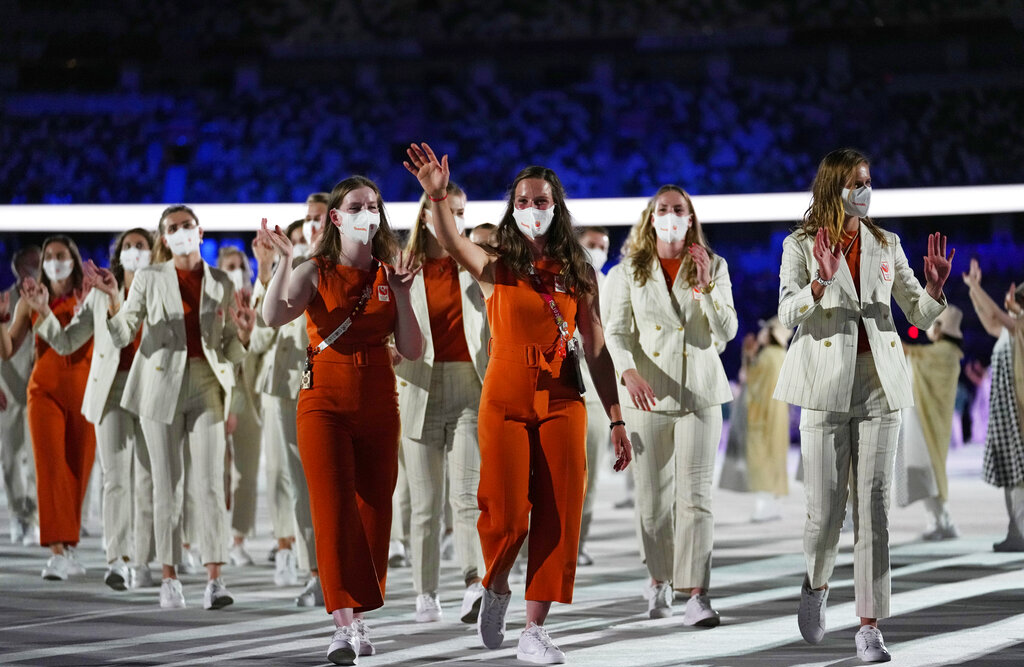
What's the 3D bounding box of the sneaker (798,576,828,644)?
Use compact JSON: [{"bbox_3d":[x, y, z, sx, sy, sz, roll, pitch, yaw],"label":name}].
[{"bbox_3d":[1.104,1.016,12.950,0.103,0.280,0.118,-1,-45,8],"label":"sneaker"}]

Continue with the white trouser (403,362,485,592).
[{"bbox_3d":[-0.273,0.596,14.600,0.360,0.950,0.400,0,-1,-6],"label":"white trouser"}]

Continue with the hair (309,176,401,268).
[{"bbox_3d":[-0.559,-0.398,12.520,0.270,0.315,0.240,0,-1,-20],"label":"hair"}]

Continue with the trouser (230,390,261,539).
[{"bbox_3d":[-1.563,0.685,19.800,0.380,0.930,0.420,0,-1,-8],"label":"trouser"}]

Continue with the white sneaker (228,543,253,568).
[{"bbox_3d":[-1.476,1.209,19.250,0.105,0.115,0.280,0,-1,-20],"label":"white sneaker"}]

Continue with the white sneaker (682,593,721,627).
[{"bbox_3d":[0.770,1.119,14.330,0.100,0.115,0.270,0,-11,-19],"label":"white sneaker"}]

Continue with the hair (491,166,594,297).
[{"bbox_3d":[0.107,-0.369,12.760,0.360,0.460,0.270,0,-1,-2],"label":"hair"}]

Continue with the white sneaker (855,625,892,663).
[{"bbox_3d":[1.308,1.120,12.760,0.105,0.120,0.280,0,-1,-12],"label":"white sneaker"}]

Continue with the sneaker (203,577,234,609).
[{"bbox_3d":[-1.288,1.139,15.450,0.100,0.115,0.270,0,-16,-22],"label":"sneaker"}]

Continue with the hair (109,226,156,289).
[{"bbox_3d":[-1.821,-0.365,16.950,0.230,0.320,0.240,0,-1,-10],"label":"hair"}]

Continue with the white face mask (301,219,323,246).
[{"bbox_3d":[-0.878,-0.449,15.680,0.130,0.125,0.080,-1,-1,30],"label":"white face mask"}]

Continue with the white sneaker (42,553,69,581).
[{"bbox_3d":[-2.308,1.173,17.850,0.105,0.115,0.280,-1,-11,3],"label":"white sneaker"}]

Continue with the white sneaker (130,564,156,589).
[{"bbox_3d":[-1.815,1.193,17.350,0.100,0.115,0.270,0,-1,-6],"label":"white sneaker"}]

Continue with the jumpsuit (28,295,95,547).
[{"bbox_3d":[-2.299,0.444,18.000,0.370,1.290,0.360,0,-1,0],"label":"jumpsuit"}]

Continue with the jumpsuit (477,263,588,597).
[{"bbox_3d":[0.073,0.348,12.650,0.380,1.210,0.420,0,-1,-5],"label":"jumpsuit"}]

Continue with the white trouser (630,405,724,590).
[{"bbox_3d":[0.668,0.585,14.420,0.385,0.930,0.420,0,-1,-3],"label":"white trouser"}]

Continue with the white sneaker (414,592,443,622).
[{"bbox_3d":[-0.339,1.130,14.500,0.105,0.117,0.280,0,-1,0],"label":"white sneaker"}]

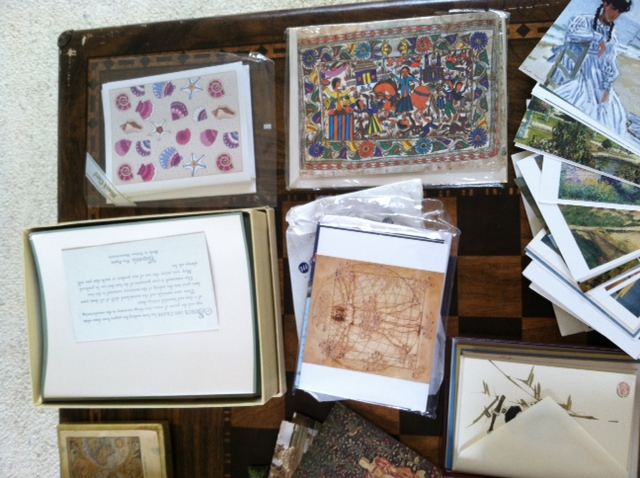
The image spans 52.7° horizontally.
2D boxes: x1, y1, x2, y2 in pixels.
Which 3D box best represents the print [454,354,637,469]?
[{"bbox_3d":[0.173,0.141,0.501,0.127,0.006,0.087,3,90,12],"label":"print"}]

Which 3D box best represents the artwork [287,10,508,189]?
[{"bbox_3d":[0.063,-0.113,0.542,0.181,0.010,0.138,-1,89,12],"label":"artwork"}]

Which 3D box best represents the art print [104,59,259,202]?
[{"bbox_3d":[-0.127,-0.092,0.581,0.141,0.010,0.113,-4,88,12],"label":"art print"}]

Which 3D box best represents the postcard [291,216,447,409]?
[{"bbox_3d":[0.043,0.063,0.538,0.110,0.007,0.142,7,90,12],"label":"postcard"}]

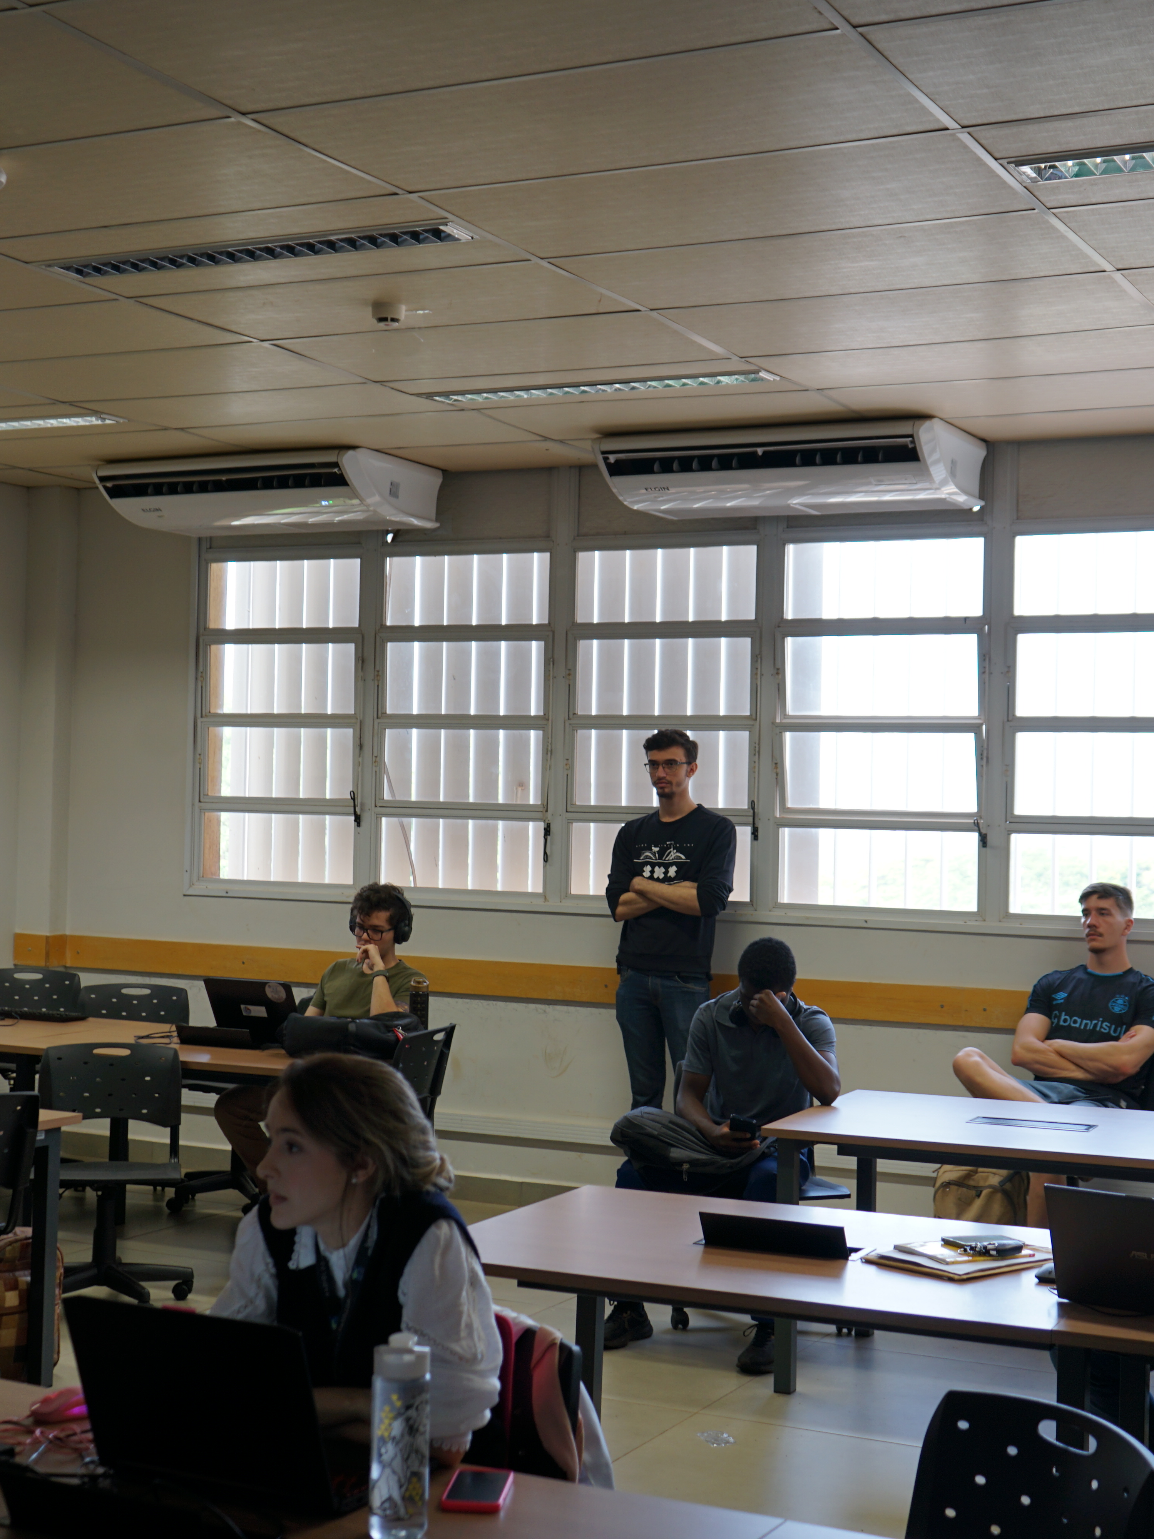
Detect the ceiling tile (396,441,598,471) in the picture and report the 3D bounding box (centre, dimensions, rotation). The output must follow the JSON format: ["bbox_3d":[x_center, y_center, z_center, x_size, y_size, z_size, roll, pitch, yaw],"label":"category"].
[{"bbox_3d":[-0.522,-1.239,8.639,1.240,0.020,0.584,1,-1,27],"label":"ceiling tile"}]

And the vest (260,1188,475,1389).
[{"bbox_3d":[-0.302,0.812,3.130,0.330,0.420,0.230,1,9,14],"label":"vest"}]

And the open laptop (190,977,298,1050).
[{"bbox_3d":[-1.099,0.875,7.941,0.370,0.235,0.350,1,0,26],"label":"open laptop"}]

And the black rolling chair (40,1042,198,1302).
[{"bbox_3d":[-1.503,1.293,6.938,0.570,0.785,0.590,1,-1,-6],"label":"black rolling chair"}]

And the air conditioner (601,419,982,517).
[{"bbox_3d":[0.775,-1.079,7.968,1.280,0.237,0.599,1,-1,27],"label":"air conditioner"}]

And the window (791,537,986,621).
[{"bbox_3d":[1.132,-0.700,8.072,0.787,0.301,0.040,1,-1,26],"label":"window"}]

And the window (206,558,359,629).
[{"bbox_3d":[-1.255,-0.748,9.322,0.800,0.320,0.050,1,0,26],"label":"window"}]

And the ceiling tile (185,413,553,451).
[{"bbox_3d":[-0.783,-1.250,8.067,1.240,0.030,0.603,1,-1,26],"label":"ceiling tile"}]

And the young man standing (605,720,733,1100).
[{"bbox_3d":[0.332,0.790,7.993,0.470,1.886,0.320,1,-1,22],"label":"young man standing"}]

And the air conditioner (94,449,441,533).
[{"bbox_3d":[-1.283,-1.100,8.873,1.300,0.240,0.630,1,-1,27],"label":"air conditioner"}]

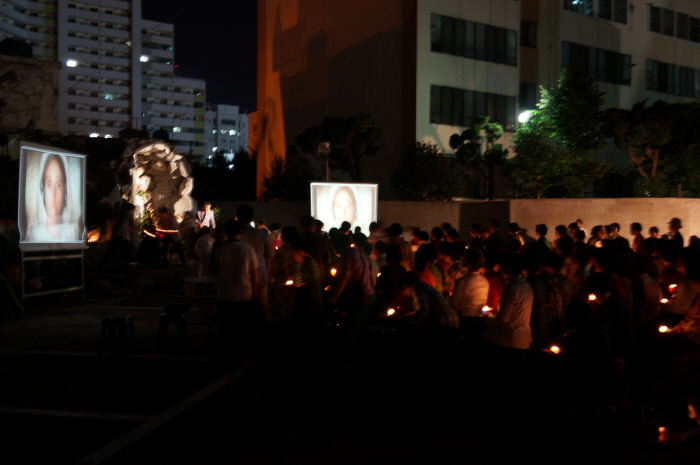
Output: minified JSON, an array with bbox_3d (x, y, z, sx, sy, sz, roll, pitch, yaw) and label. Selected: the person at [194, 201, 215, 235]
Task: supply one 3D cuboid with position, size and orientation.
[{"bbox_3d":[-3.720,0.056,18.008,0.520,1.672,0.360,0,1,-3],"label":"person"}]

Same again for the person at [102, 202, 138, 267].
[{"bbox_3d":[-5.678,0.056,17.308,0.850,1.596,0.550,0,1,-6],"label":"person"}]

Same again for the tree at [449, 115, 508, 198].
[{"bbox_3d":[4.411,-1.894,24.021,2.050,4.175,1.900,0,1,0],"label":"tree"}]

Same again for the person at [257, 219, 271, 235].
[{"bbox_3d":[-2.177,0.538,17.509,0.480,1.741,0.360,1,1,37],"label":"person"}]

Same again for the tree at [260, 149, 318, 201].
[{"bbox_3d":[-2.287,-1.501,26.016,2.300,3.246,2.200,0,1,0],"label":"tree"}]

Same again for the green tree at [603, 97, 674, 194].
[{"bbox_3d":[8.840,-1.854,21.522,2.200,4.411,2.100,0,1,0],"label":"green tree"}]

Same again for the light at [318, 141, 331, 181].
[{"bbox_3d":[-0.930,-1.565,25.017,0.430,3.414,0.430,0,1,0],"label":"light"}]

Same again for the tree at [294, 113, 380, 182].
[{"bbox_3d":[-0.483,-2.254,27.024,3.300,4.760,3.000,0,1,0],"label":"tree"}]

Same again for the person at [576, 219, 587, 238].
[{"bbox_3d":[5.881,0.564,17.809,0.480,1.805,0.350,0,1,-18],"label":"person"}]

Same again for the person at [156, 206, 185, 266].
[{"bbox_3d":[-4.493,0.105,17.508,0.680,1.512,0.520,0,1,6],"label":"person"}]

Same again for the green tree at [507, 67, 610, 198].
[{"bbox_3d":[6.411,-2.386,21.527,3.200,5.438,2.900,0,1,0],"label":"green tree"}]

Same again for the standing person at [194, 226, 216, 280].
[{"bbox_3d":[-3.410,0.634,16.508,0.500,1.551,0.380,0,1,-20],"label":"standing person"}]

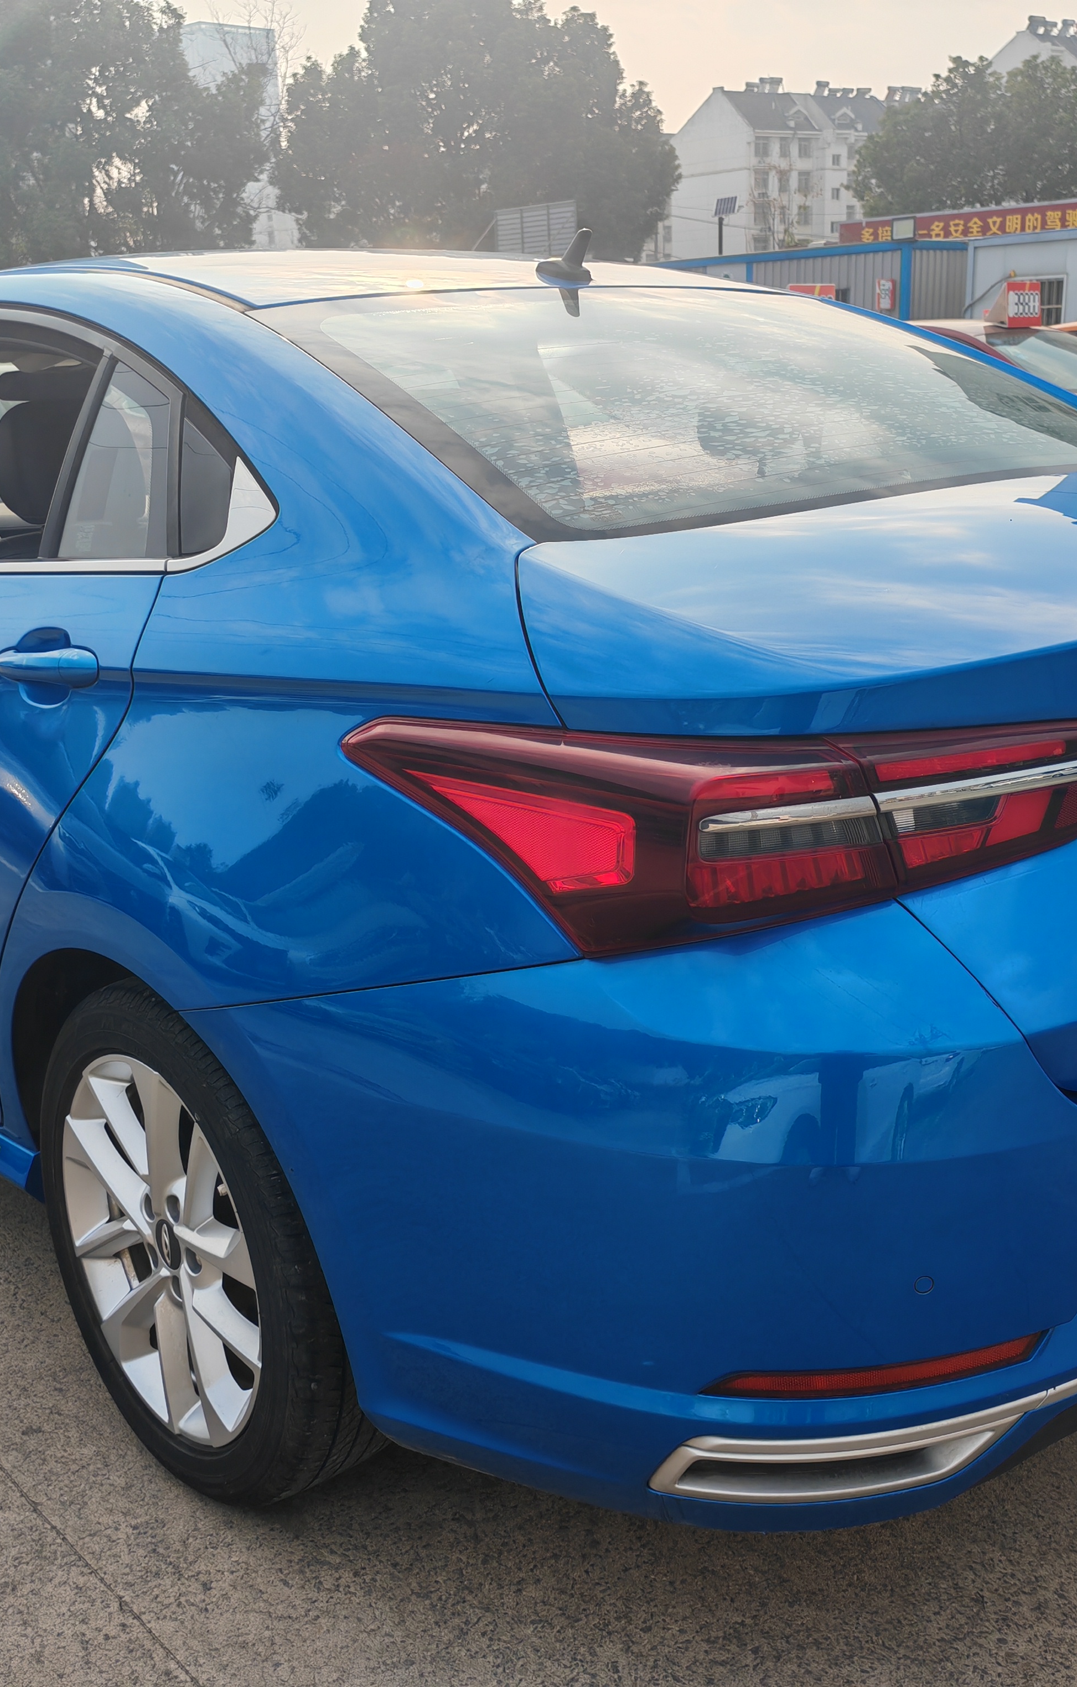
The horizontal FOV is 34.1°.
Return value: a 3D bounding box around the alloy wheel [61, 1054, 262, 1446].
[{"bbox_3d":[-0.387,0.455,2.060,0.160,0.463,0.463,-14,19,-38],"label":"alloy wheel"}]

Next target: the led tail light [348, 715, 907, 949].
[{"bbox_3d":[0.055,-0.032,1.493,0.250,0.170,0.440,-14,19,-38],"label":"led tail light"}]

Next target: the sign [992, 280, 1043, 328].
[{"bbox_3d":[3.364,-3.825,12.467,0.395,0.290,0.220,-14,19,-37],"label":"sign"}]

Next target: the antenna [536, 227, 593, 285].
[{"bbox_3d":[0.038,-0.812,2.438,0.055,0.075,0.125,-14,20,-38],"label":"antenna"}]

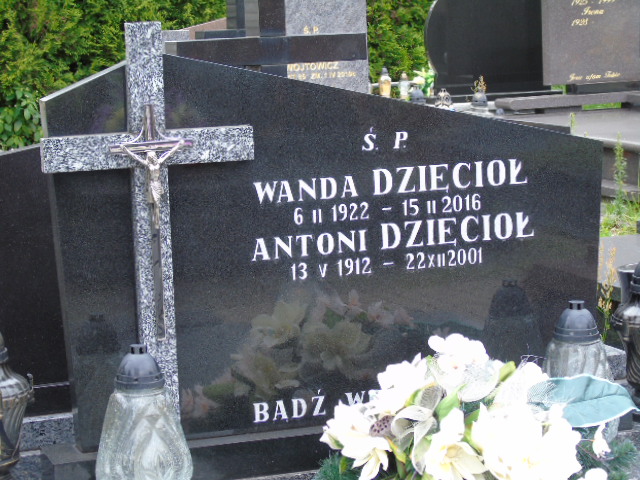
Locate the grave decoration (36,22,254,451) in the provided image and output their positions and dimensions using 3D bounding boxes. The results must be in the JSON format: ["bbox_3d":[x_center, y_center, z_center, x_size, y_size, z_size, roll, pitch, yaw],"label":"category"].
[{"bbox_3d":[-0.312,-0.002,3.286,0.405,0.812,0.056,-5,8,-19],"label":"grave decoration"}]

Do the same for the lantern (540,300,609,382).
[{"bbox_3d":[0.518,0.274,3.491,0.167,0.310,0.167,-5,8,-19],"label":"lantern"}]

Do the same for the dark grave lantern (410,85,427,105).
[{"bbox_3d":[0.543,-0.721,9.518,0.130,0.260,0.130,-5,8,-19],"label":"dark grave lantern"}]

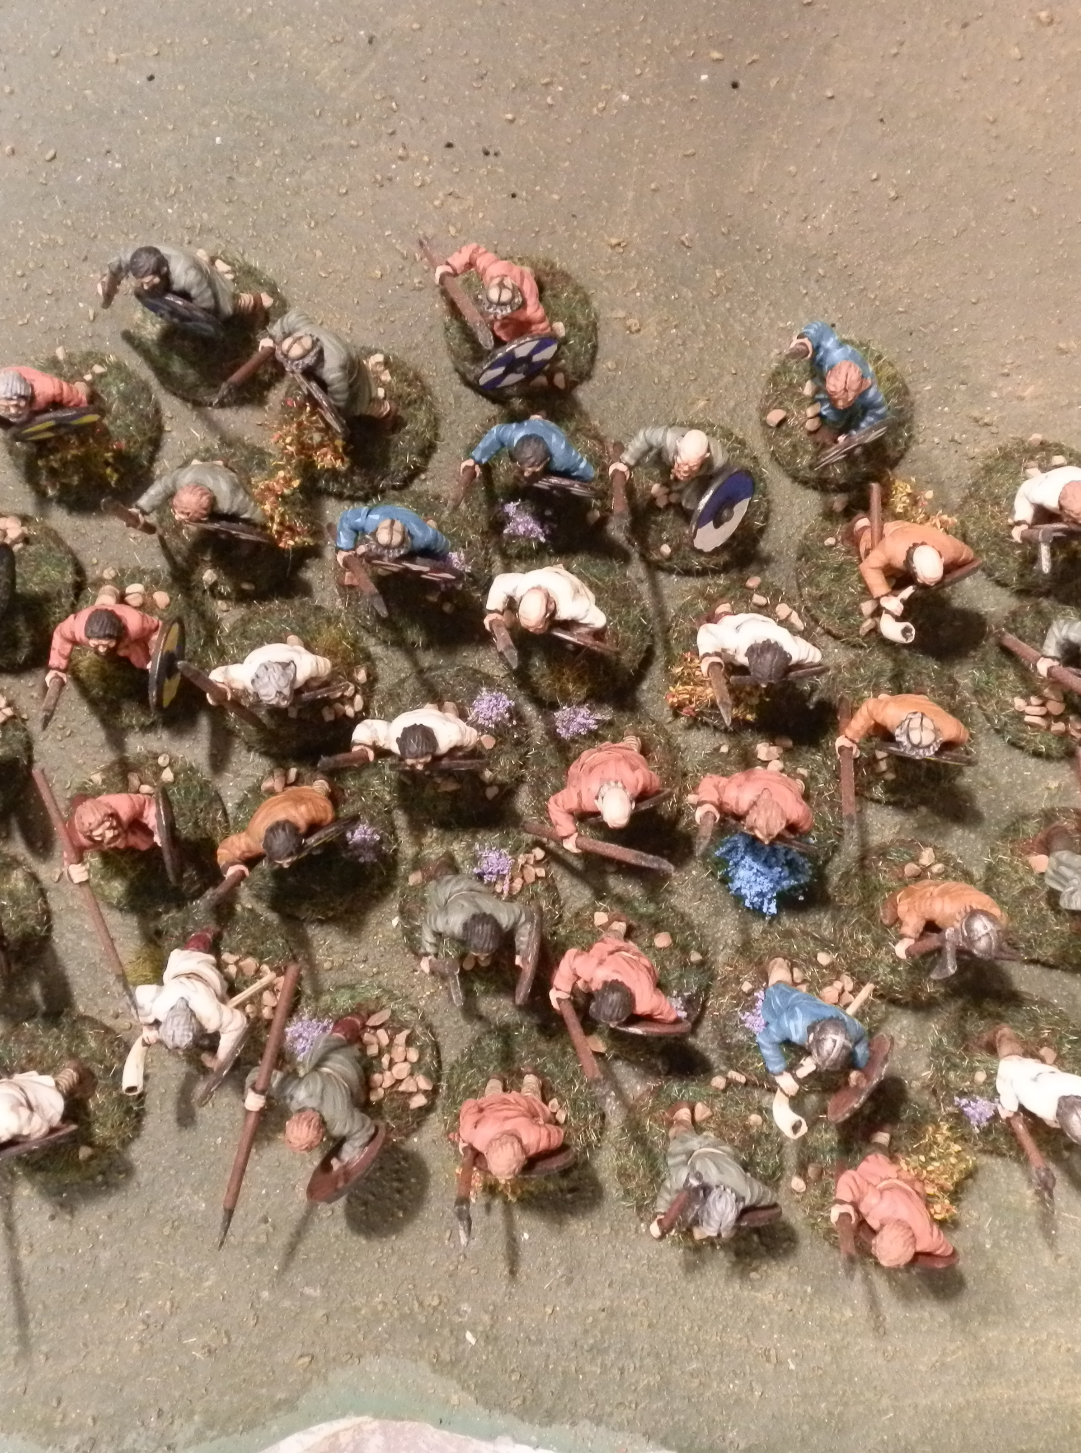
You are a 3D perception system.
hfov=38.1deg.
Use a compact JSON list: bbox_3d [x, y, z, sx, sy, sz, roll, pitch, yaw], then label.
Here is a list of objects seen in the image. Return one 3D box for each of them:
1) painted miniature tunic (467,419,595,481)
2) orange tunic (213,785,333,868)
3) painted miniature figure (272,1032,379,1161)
[{"bbox_3d":[-0.001,-0.042,0.237,0.019,0.015,0.008,6,89,1],"label":"painted miniature tunic"},{"bbox_3d":[-0.039,0.015,0.235,0.017,0.015,0.011,-18,84,-2],"label":"orange tunic"},{"bbox_3d":[-0.032,0.055,0.237,0.016,0.025,0.015,25,88,3],"label":"painted miniature figure"}]

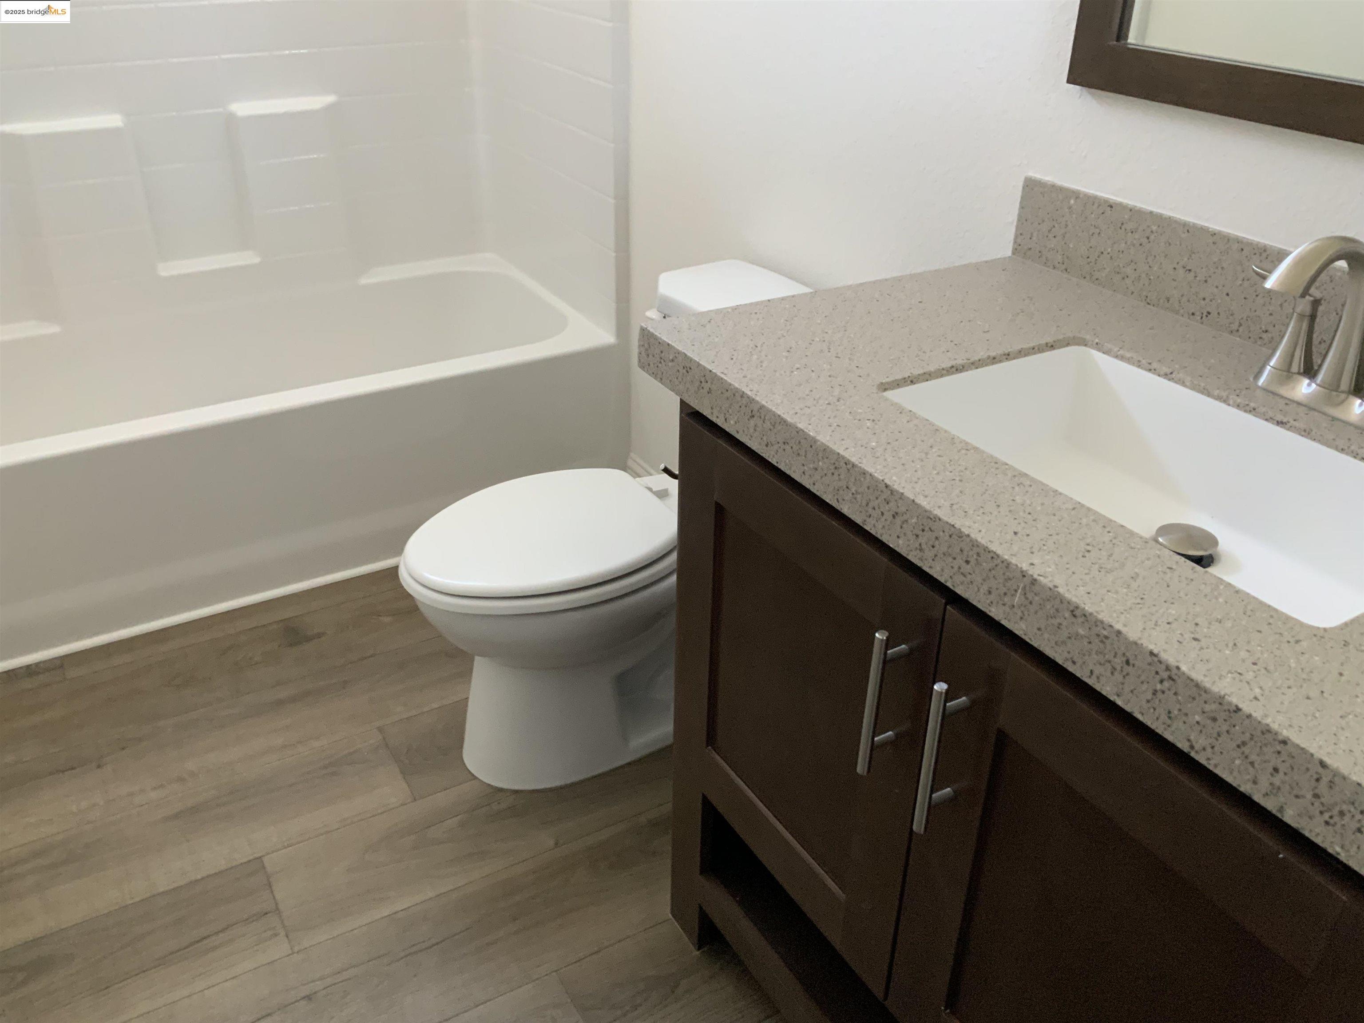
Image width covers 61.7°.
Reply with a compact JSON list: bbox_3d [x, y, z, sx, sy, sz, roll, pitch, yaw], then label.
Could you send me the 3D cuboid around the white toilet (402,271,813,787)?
[{"bbox_3d":[-0.105,0.049,1.867,0.715,0.720,0.460,-15,33,-27],"label":"white toilet"}]

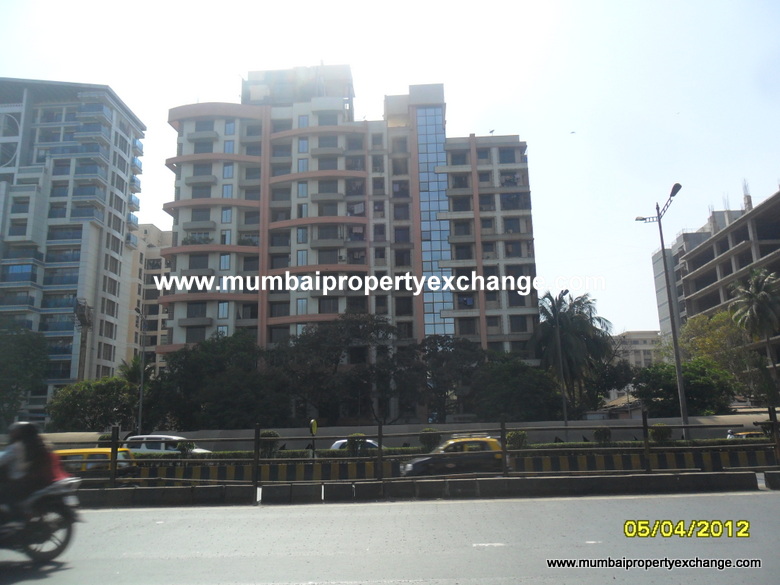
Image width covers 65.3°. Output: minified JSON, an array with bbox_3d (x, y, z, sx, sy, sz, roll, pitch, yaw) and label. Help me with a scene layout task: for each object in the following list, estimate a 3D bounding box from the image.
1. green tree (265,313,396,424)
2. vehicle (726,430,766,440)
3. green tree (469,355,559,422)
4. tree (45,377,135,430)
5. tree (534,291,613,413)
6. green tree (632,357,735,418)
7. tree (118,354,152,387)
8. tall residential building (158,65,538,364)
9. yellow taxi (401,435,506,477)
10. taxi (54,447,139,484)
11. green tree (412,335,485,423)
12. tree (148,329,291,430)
[{"bbox_3d":[-4.295,6.851,44.844,9.500,10.800,8.300,-2,-13,2],"label":"green tree"},{"bbox_3d":[20.061,8.509,33.563,3.800,1.500,1.550,-2,-13,2],"label":"vehicle"},{"bbox_3d":[8.721,7.888,42.454,6.300,7.000,5.800,-2,-13,2],"label":"green tree"},{"bbox_3d":[-20.929,9.112,42.546,6.100,6.300,5.600,-2,-13,2],"label":"tree"},{"bbox_3d":[14.218,5.755,46.772,6.017,12.088,6.000,-2,-12,0],"label":"tree"},{"bbox_3d":[19.916,7.621,40.960,6.600,6.500,6.000,-2,-13,2],"label":"green tree"},{"bbox_3d":[-21.636,9.667,51.180,3.600,9.100,3.600,-2,-13,2],"label":"tree"},{"bbox_3d":[-4.645,-5.193,81.034,44.000,49.200,20.000,-2,-12,2],"label":"tall residential building"},{"bbox_3d":[2.237,5.797,21.059,3.520,1.630,1.520,-2,-13,2],"label":"yellow taxi"},{"bbox_3d":[-10.871,6.253,21.265,3.500,1.600,1.500,-2,-13,2],"label":"taxi"},{"bbox_3d":[4.388,7.536,44.278,5.300,8.900,5.000,-2,-13,2],"label":"green tree"},{"bbox_3d":[-12.523,7.551,44.559,9.800,9.800,8.300,-2,-13,2],"label":"tree"}]

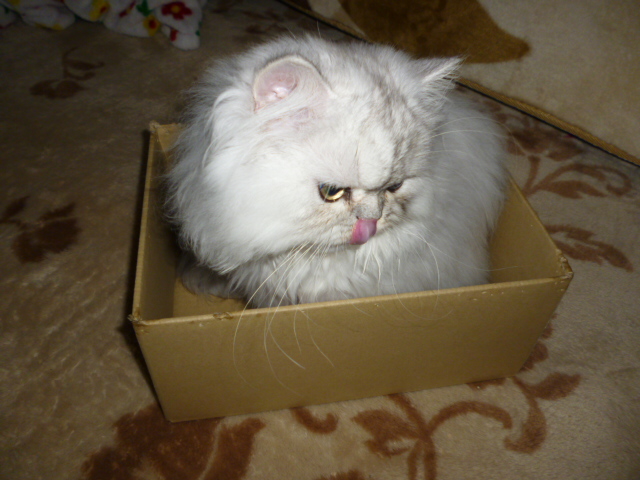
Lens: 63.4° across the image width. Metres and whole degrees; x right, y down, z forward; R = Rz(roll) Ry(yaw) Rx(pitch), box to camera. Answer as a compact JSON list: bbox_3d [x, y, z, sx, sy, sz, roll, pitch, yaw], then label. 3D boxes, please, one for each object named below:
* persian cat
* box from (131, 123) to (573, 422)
[{"bbox_3d":[0.012,-0.051,0.511,0.301,0.273,0.238,5,44,2],"label":"persian cat"},{"bbox_3d":[0.011,0.007,0.549,0.350,0.157,0.267,-5,45,-8],"label":"box"}]

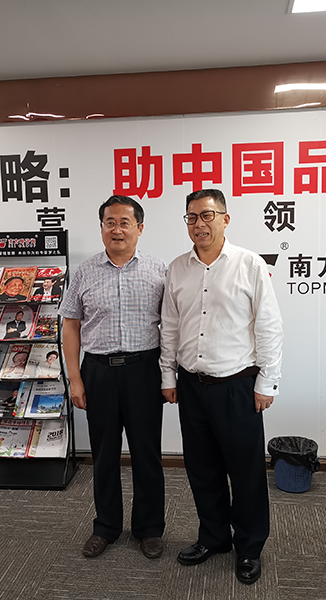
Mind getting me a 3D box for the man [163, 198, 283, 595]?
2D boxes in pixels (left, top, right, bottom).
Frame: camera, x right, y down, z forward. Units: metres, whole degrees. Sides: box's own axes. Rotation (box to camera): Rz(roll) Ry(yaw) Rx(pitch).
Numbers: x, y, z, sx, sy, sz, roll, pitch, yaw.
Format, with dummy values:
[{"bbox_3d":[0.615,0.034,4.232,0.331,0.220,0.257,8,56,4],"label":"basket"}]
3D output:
[{"bbox_3d":[0.273,0.366,2.811,0.570,1.715,0.360,2,7,28],"label":"man"}]

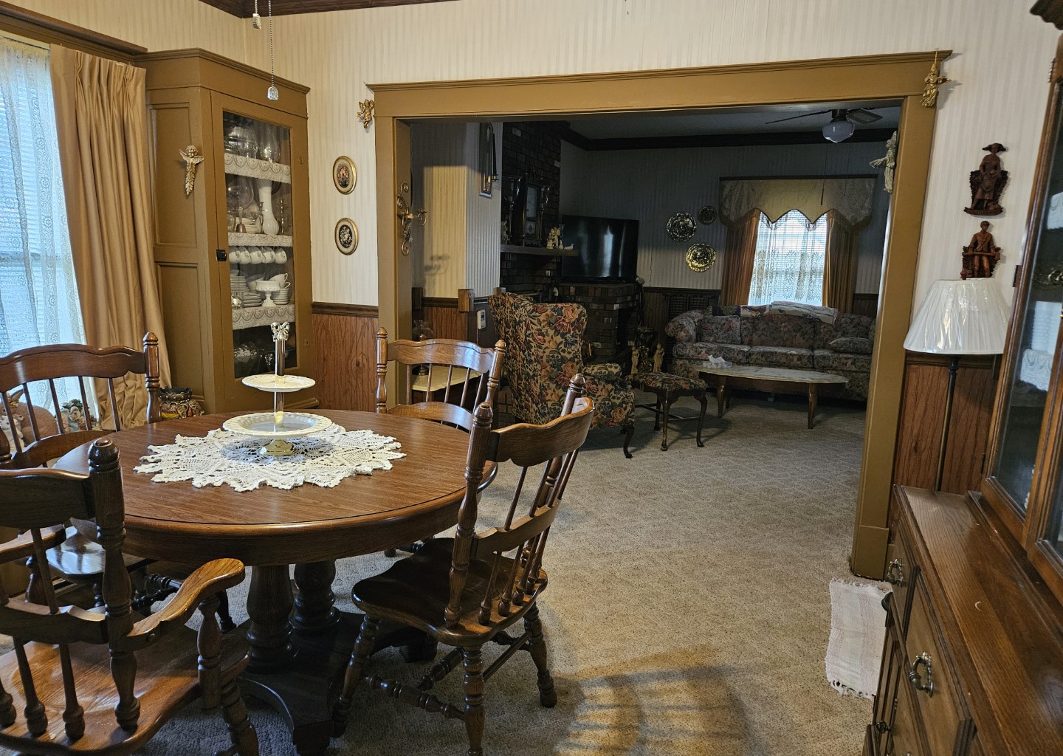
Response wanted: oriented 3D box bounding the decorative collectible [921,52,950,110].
[{"bbox_3d":[1.544,-1.136,2.698,0.093,0.195,0.050,4,11,17],"label":"decorative collectible"}]

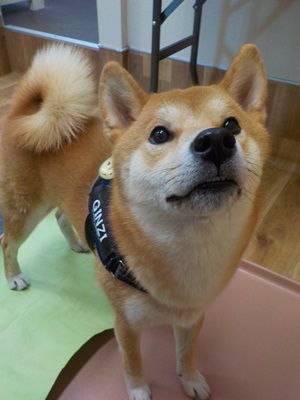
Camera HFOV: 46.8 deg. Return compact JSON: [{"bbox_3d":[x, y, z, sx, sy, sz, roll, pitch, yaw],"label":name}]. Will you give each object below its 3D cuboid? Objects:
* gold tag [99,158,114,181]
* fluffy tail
[{"bbox_3d":[-0.052,-0.041,0.450,0.031,0.031,0.018,1,0,-1],"label":"gold tag"},{"bbox_3d":[-0.182,-0.187,0.640,0.140,0.175,0.155,-25,42,-35],"label":"fluffy tail"}]

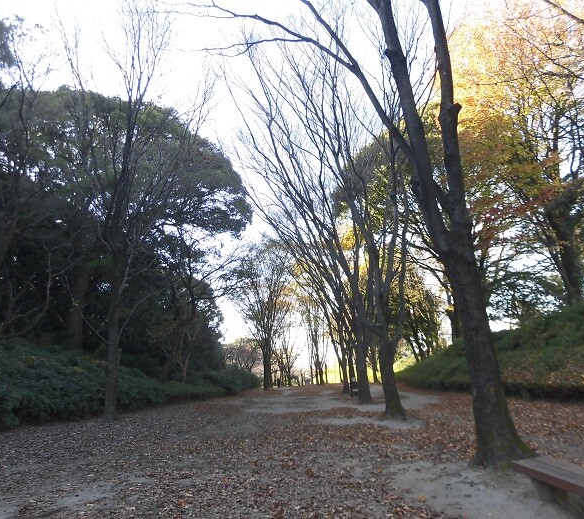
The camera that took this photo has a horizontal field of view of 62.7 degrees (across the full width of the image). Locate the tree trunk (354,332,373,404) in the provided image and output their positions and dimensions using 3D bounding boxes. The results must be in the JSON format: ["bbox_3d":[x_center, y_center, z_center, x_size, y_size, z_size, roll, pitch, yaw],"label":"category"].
[{"bbox_3d":[4.092,6.194,27.460,0.900,4.000,0.800,-2,-14,8],"label":"tree trunk"}]

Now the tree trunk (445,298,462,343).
[{"bbox_3d":[11.243,4.187,32.957,1.100,3.050,0.950,-5,-15,18],"label":"tree trunk"}]

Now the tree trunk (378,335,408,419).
[{"bbox_3d":[3.835,4.375,18.127,0.920,3.060,0.800,-3,-14,11],"label":"tree trunk"}]

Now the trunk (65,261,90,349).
[{"bbox_3d":[-9.005,1.857,20.142,0.850,3.740,0.750,6,-15,-23],"label":"trunk"}]

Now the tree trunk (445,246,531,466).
[{"bbox_3d":[3.654,1.678,8.968,1.050,3.900,0.850,-5,-15,21],"label":"tree trunk"}]

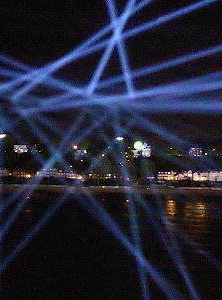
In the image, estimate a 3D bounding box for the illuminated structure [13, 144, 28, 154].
[{"bbox_3d":[-111.630,-0.310,356.360,16.110,10.300,12.720,1,-6,-7],"label":"illuminated structure"}]

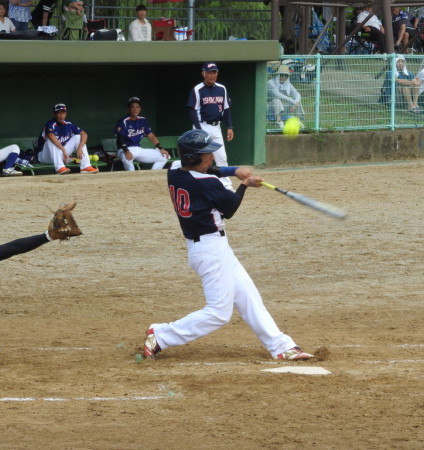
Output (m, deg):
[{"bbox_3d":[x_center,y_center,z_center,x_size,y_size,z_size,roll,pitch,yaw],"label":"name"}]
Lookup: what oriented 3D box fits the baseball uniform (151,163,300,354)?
[{"bbox_3d":[0.090,0.244,19.700,0.950,1.300,0.580,-2,4,-25],"label":"baseball uniform"}]

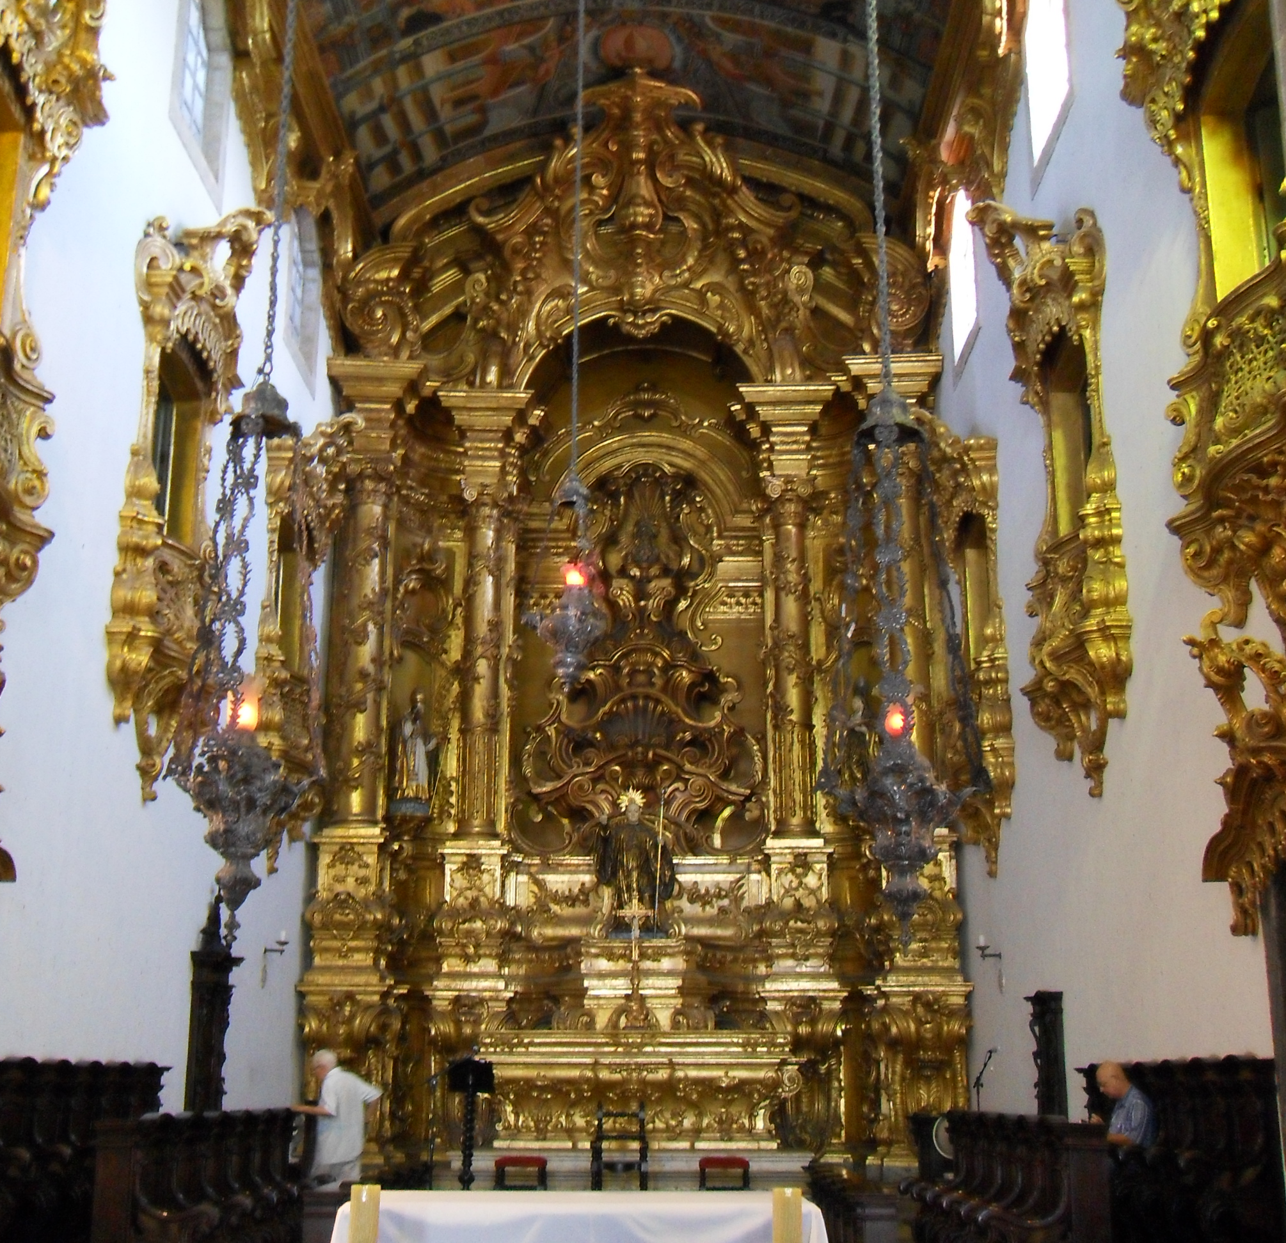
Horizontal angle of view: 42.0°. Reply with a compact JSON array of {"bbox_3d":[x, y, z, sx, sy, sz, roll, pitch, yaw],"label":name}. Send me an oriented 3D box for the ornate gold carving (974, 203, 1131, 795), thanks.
[{"bbox_3d":[3.448,-1.134,14.812,0.740,5.450,2.800,0,-16,1],"label":"ornate gold carving"}]

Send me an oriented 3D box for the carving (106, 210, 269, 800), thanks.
[{"bbox_3d":[-3.812,-1.121,14.851,0.740,5.490,2.750,0,-16,1],"label":"carving"}]

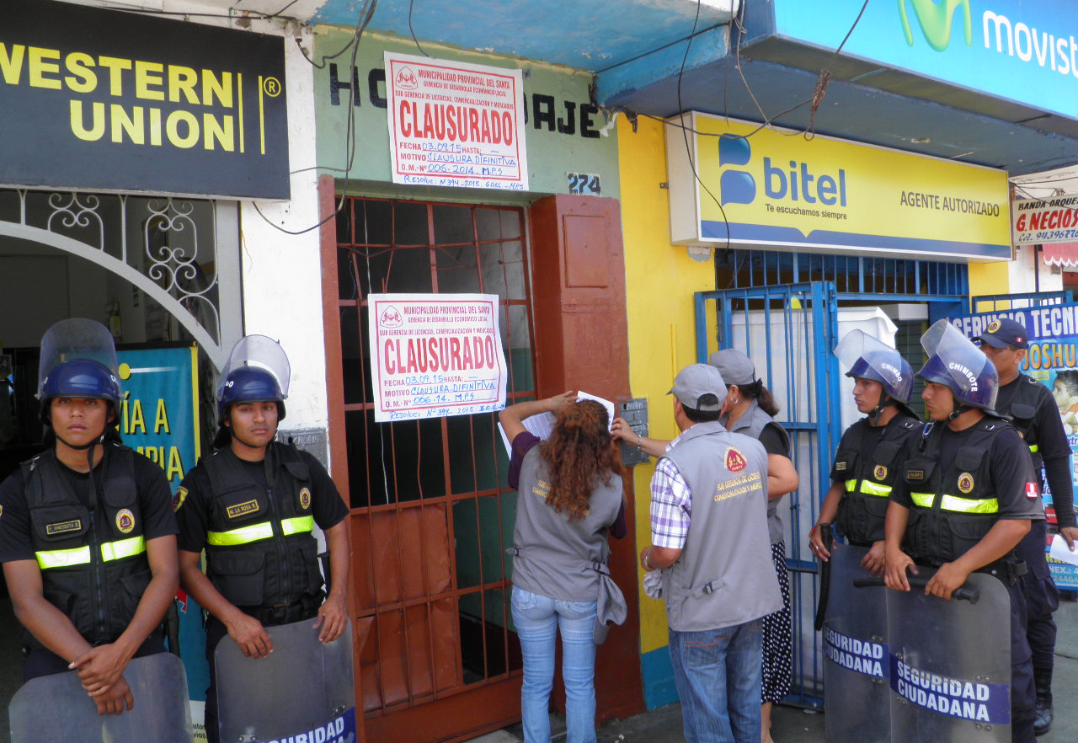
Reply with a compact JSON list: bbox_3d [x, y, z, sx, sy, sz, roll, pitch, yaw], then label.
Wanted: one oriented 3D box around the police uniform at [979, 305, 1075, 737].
[{"bbox_3d":[2.118,0.642,3.830,0.360,1.760,0.500,-3,1,-28],"label":"police uniform"}]

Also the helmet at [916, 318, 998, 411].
[{"bbox_3d":[1.417,-0.021,2.950,0.290,0.310,0.230,-2,1,5],"label":"helmet"}]

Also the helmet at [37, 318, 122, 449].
[{"bbox_3d":[-1.296,0.035,2.460,0.240,0.360,0.290,-3,1,-22],"label":"helmet"}]

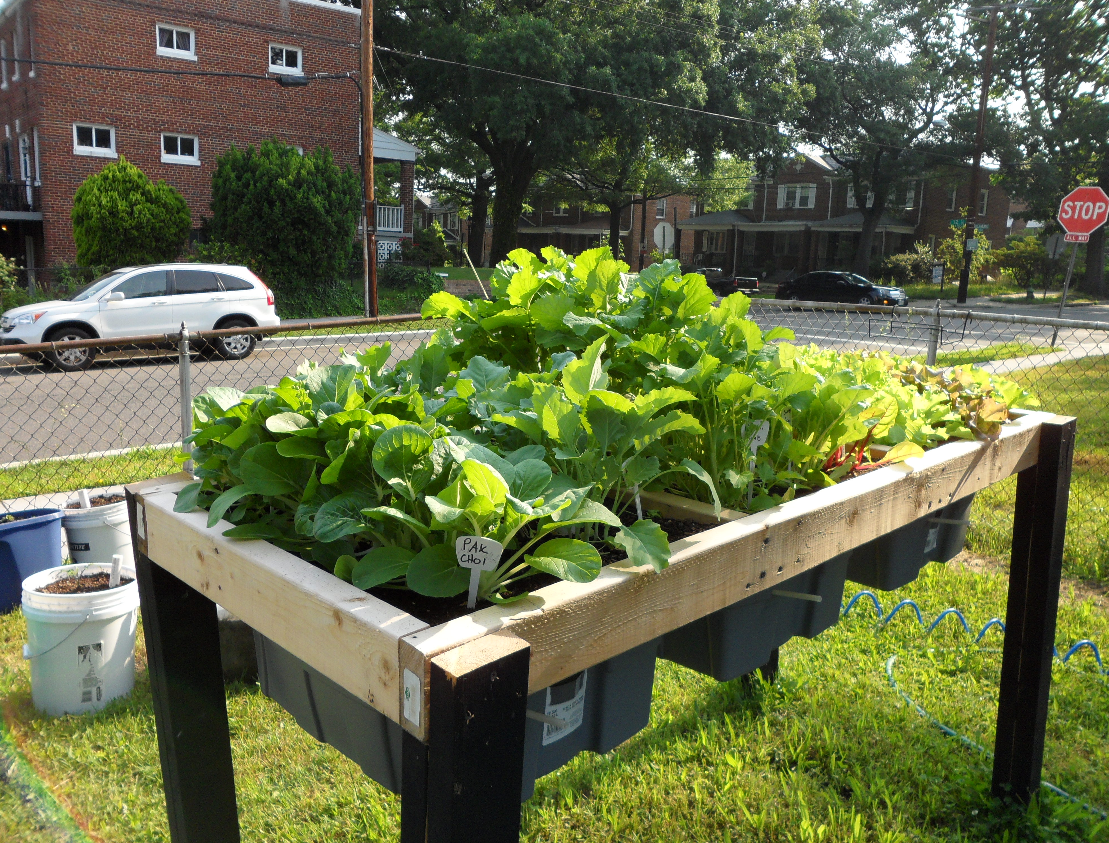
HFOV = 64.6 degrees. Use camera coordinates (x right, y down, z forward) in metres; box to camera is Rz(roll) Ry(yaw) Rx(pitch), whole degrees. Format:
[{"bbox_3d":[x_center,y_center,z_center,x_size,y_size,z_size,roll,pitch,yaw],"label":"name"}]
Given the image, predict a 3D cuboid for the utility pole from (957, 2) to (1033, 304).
[{"bbox_3d":[17.691,-11.013,36.487,2.900,12.100,0.600,9,12,35],"label":"utility pole"}]

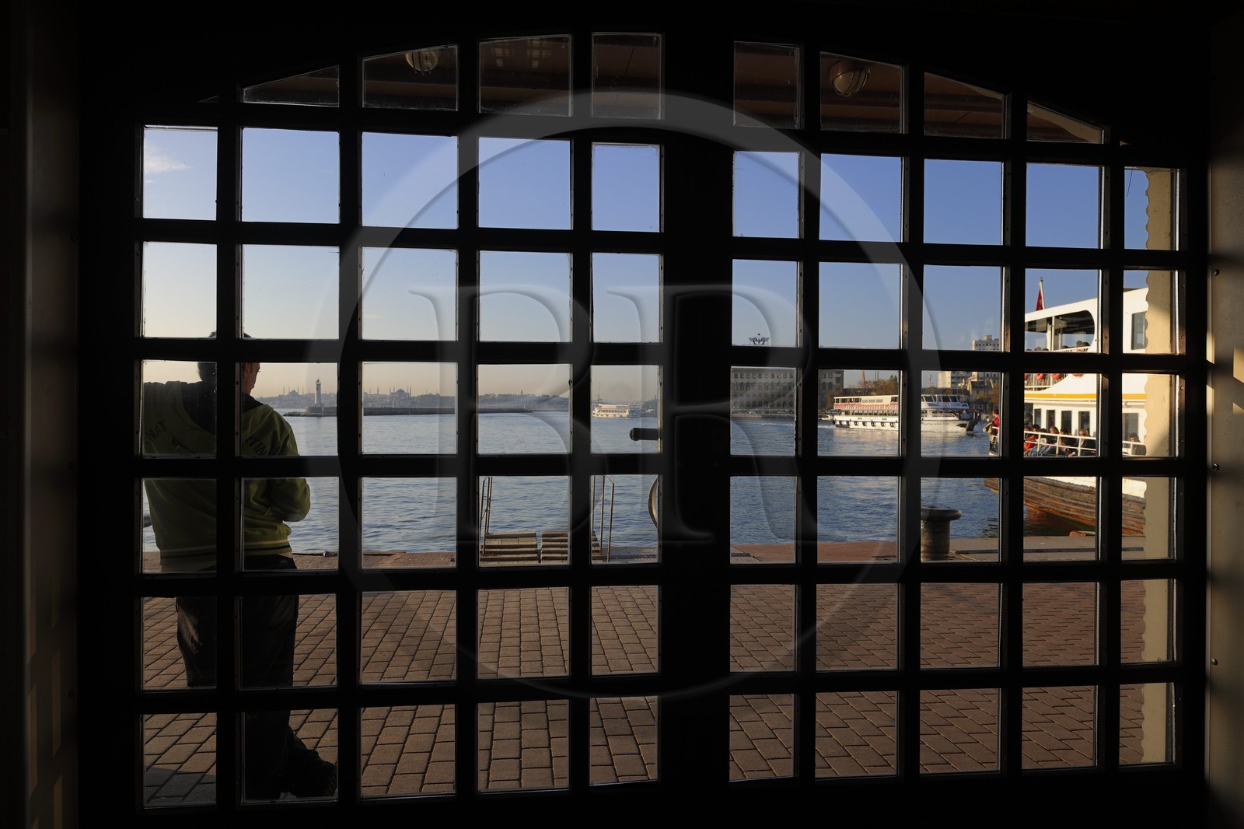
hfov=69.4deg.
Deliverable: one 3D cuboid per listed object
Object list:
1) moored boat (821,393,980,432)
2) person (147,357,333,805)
[{"bbox_3d":[48.700,-0.400,153.600,8.000,6.100,36.000,0,0,-16],"label":"moored boat"},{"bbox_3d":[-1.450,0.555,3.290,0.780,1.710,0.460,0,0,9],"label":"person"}]

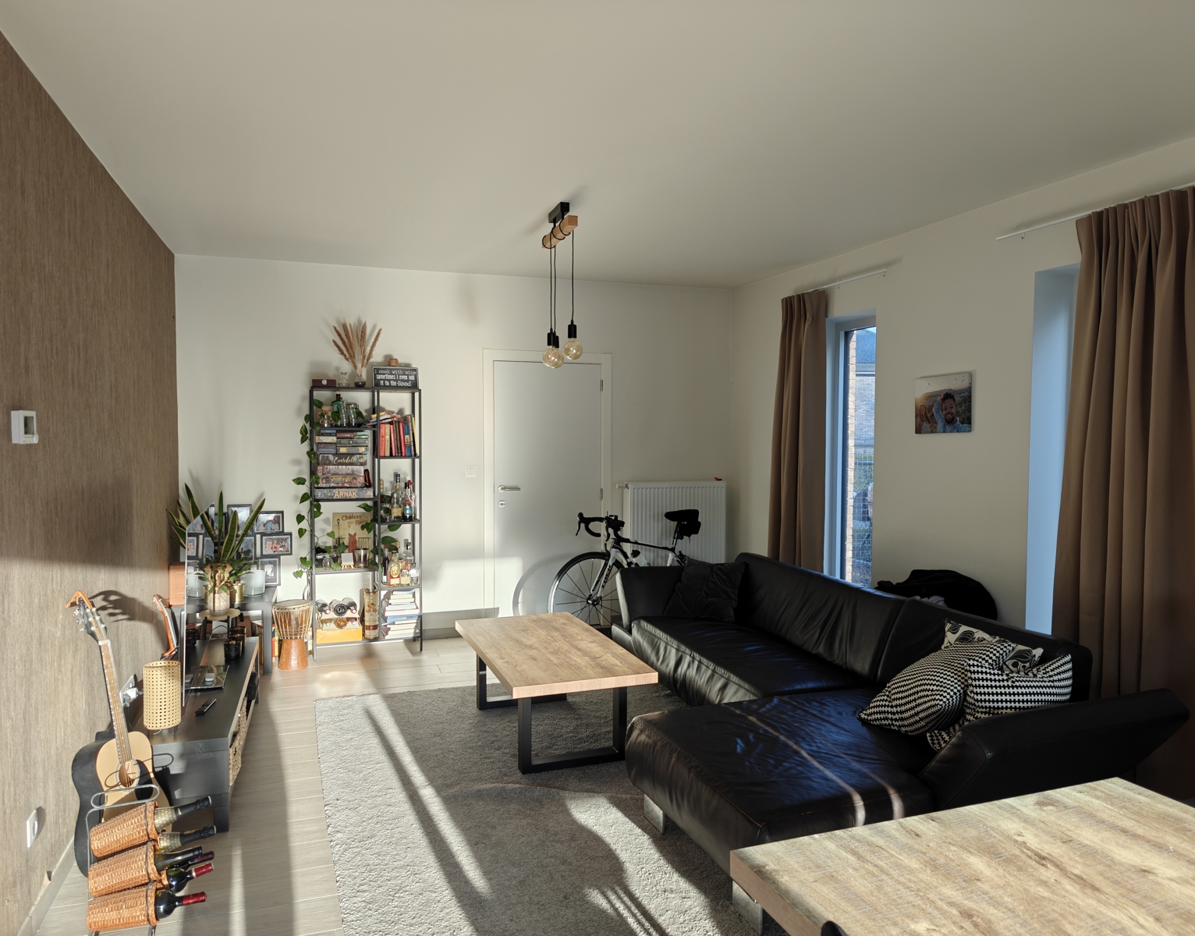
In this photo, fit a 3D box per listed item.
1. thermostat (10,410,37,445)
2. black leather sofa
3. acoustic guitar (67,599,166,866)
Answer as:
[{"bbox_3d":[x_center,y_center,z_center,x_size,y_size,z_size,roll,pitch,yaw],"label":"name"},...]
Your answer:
[{"bbox_3d":[-1.664,-0.118,2.413,0.034,0.096,0.125,-1,3,-19],"label":"thermostat"},{"bbox_3d":[0.681,0.946,3.676,1.470,0.780,2.920,-1,3,-19],"label":"black leather sofa"},{"bbox_3d":[-1.661,0.910,2.814,0.110,0.960,0.365,-15,-5,7],"label":"acoustic guitar"}]

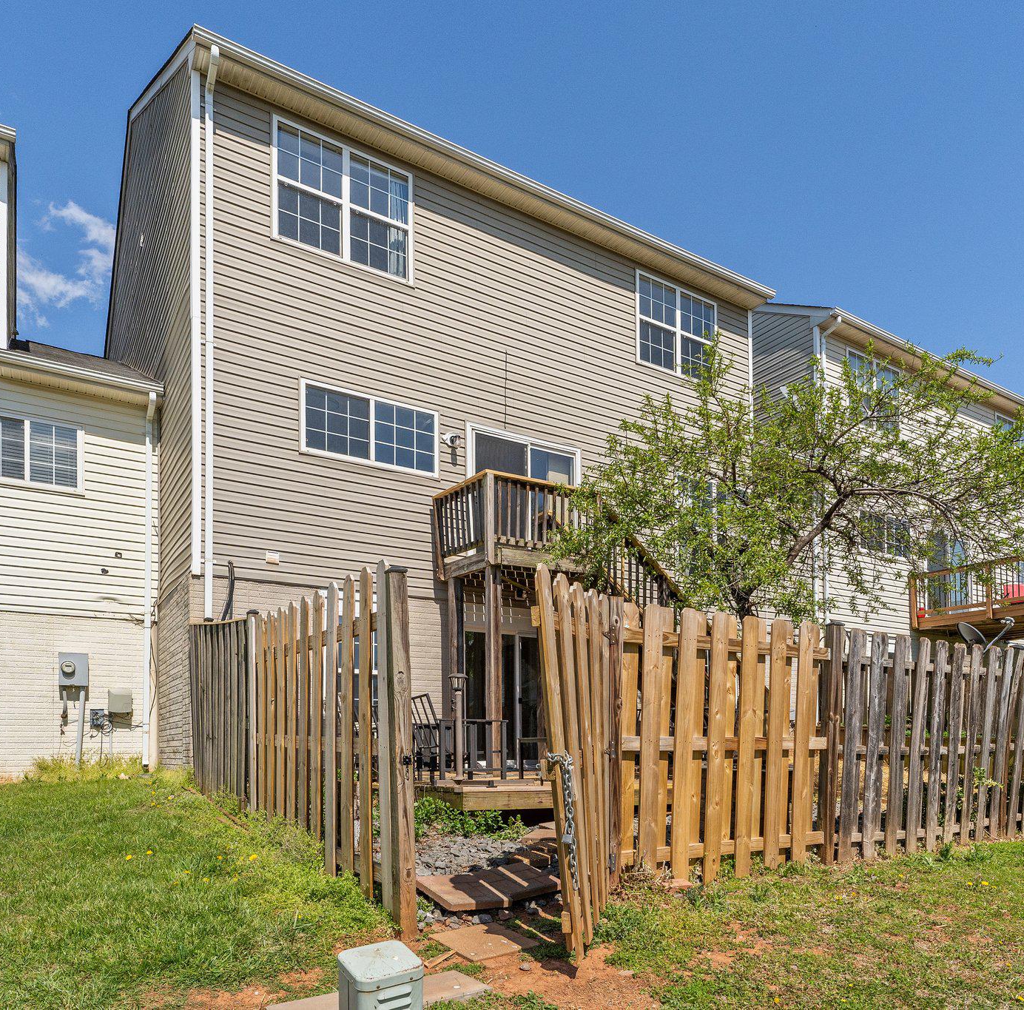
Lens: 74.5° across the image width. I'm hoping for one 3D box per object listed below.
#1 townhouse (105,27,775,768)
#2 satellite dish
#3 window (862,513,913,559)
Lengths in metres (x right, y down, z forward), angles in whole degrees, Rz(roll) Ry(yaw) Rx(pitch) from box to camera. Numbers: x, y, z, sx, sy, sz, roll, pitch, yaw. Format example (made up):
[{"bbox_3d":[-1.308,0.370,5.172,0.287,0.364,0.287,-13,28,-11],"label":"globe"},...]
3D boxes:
[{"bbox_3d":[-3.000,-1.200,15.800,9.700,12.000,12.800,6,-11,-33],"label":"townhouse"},{"bbox_3d":[6.460,1.830,9.200,0.550,0.550,0.580,3,-10,-21],"label":"satellite dish"},{"bbox_3d":[8.150,0.670,14.600,1.870,0.900,0.120,6,-11,-33],"label":"window"}]

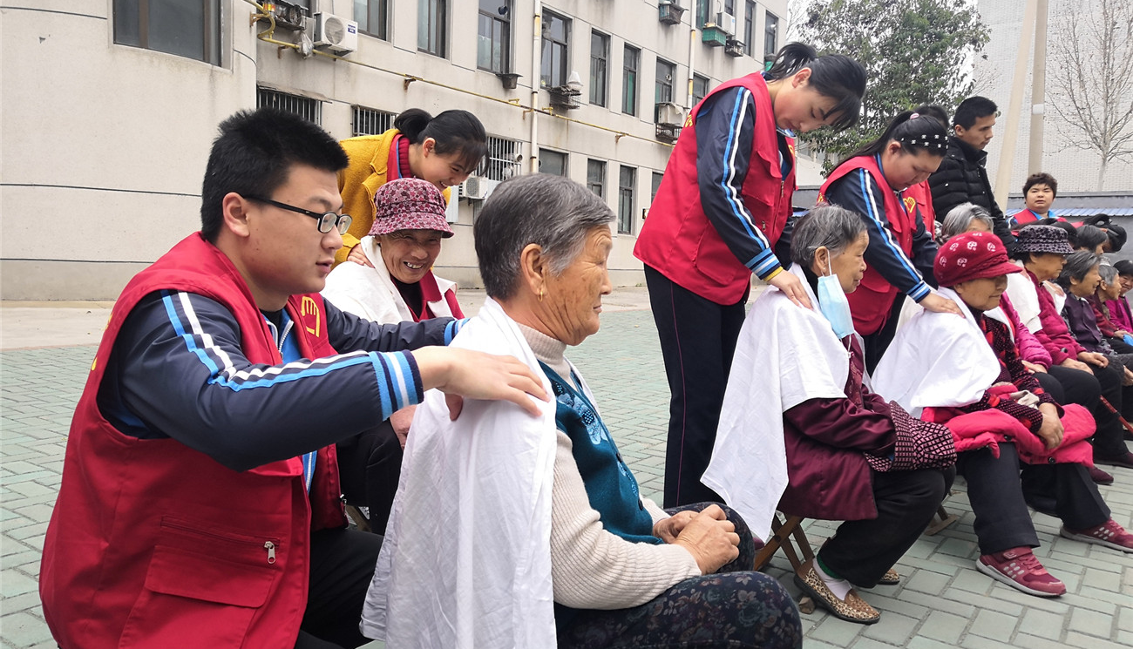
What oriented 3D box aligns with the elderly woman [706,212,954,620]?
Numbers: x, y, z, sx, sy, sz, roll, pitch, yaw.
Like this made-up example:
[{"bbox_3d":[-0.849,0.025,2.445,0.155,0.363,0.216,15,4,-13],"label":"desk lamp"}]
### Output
[{"bbox_3d":[0.703,0.218,2.446,0.730,1.080,0.500,5,6,34],"label":"elderly woman"}]

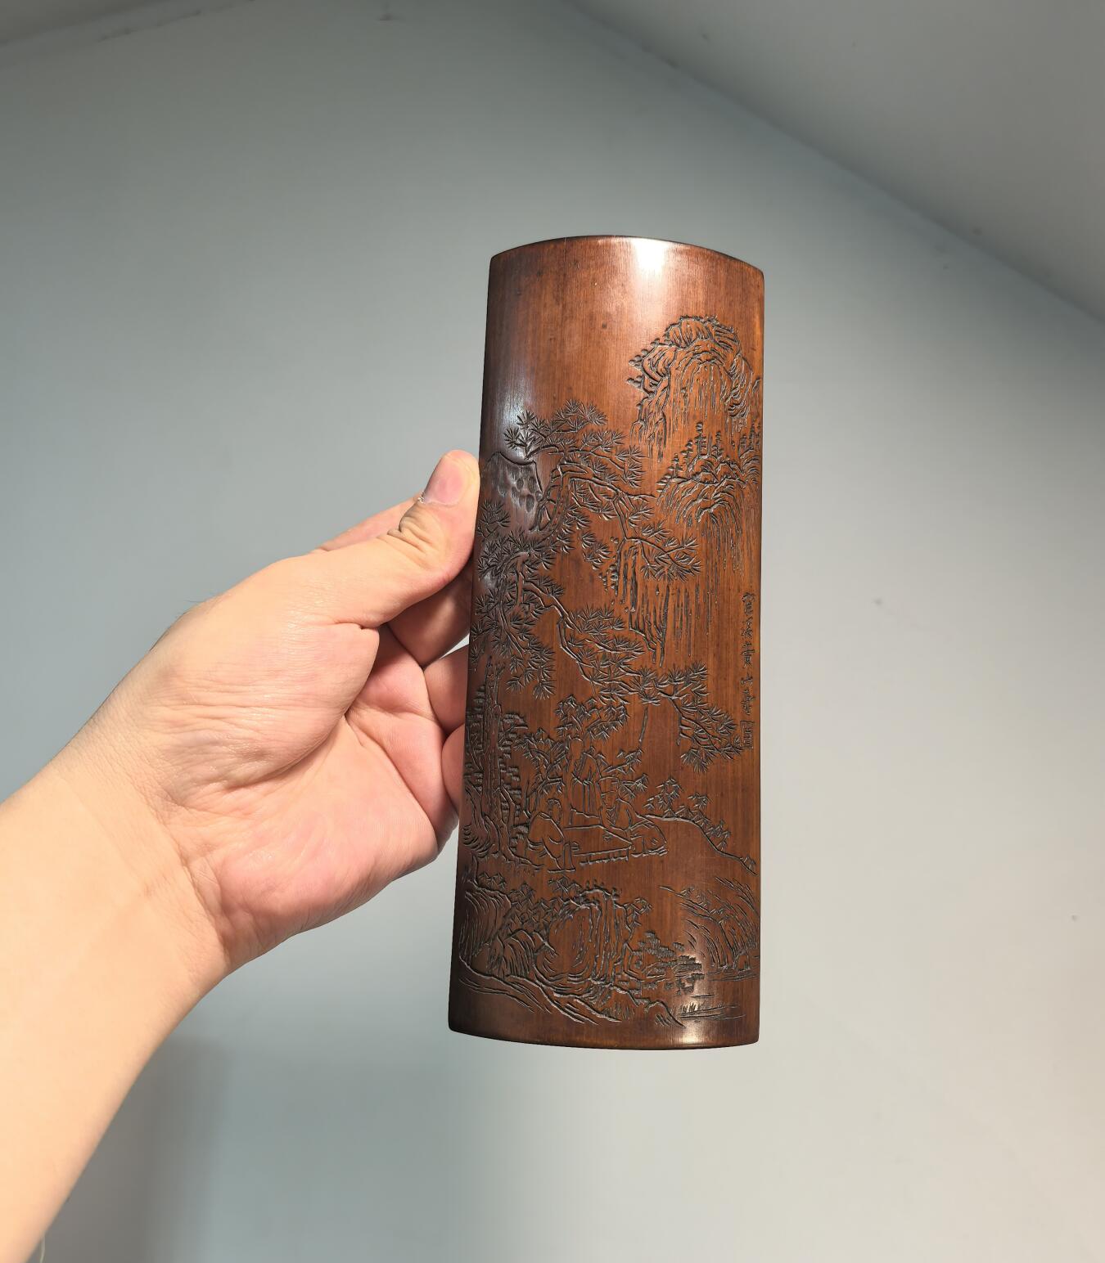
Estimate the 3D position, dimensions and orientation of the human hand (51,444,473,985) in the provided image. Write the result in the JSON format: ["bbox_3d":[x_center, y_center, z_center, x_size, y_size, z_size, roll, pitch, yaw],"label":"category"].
[{"bbox_3d":[-0.051,0.018,0.335,0.165,0.078,0.097,-38,89,-25],"label":"human hand"}]

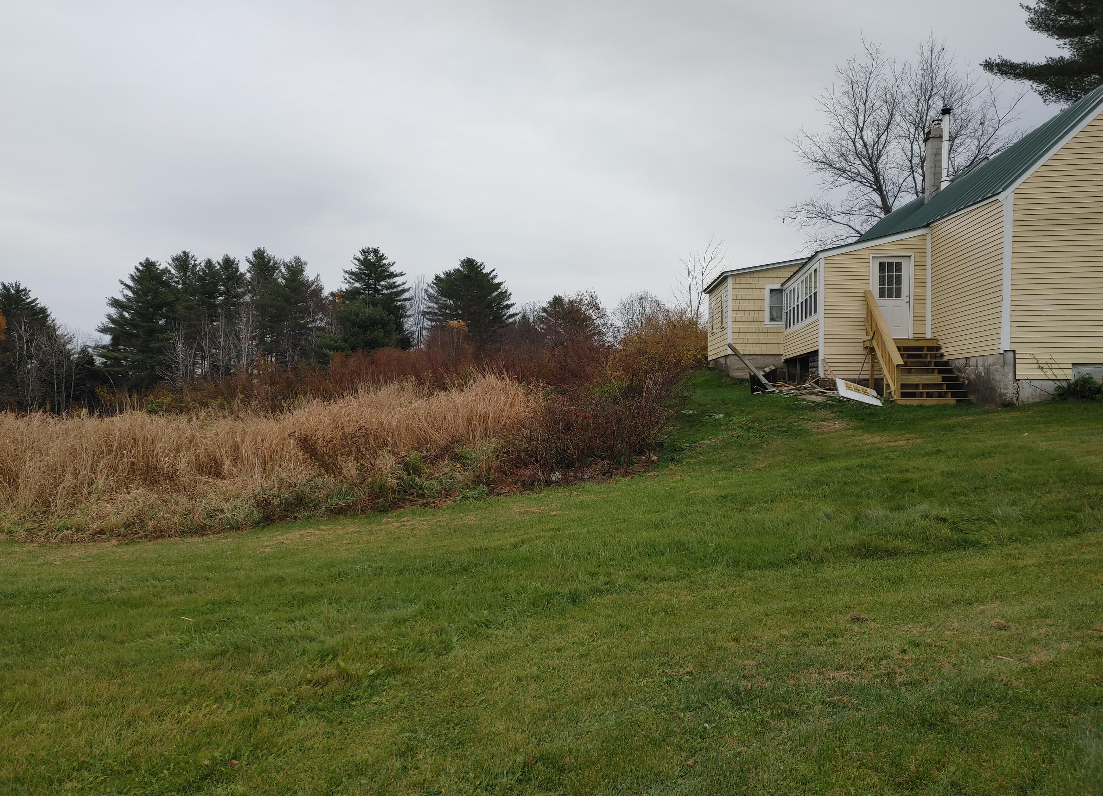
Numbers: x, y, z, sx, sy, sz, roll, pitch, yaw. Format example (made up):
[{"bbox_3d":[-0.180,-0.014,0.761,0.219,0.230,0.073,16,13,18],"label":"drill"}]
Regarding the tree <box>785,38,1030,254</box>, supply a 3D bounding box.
[{"bbox_3d":[14.659,-7.904,34.500,10.100,14.410,9.300,0,0,0],"label":"tree"}]

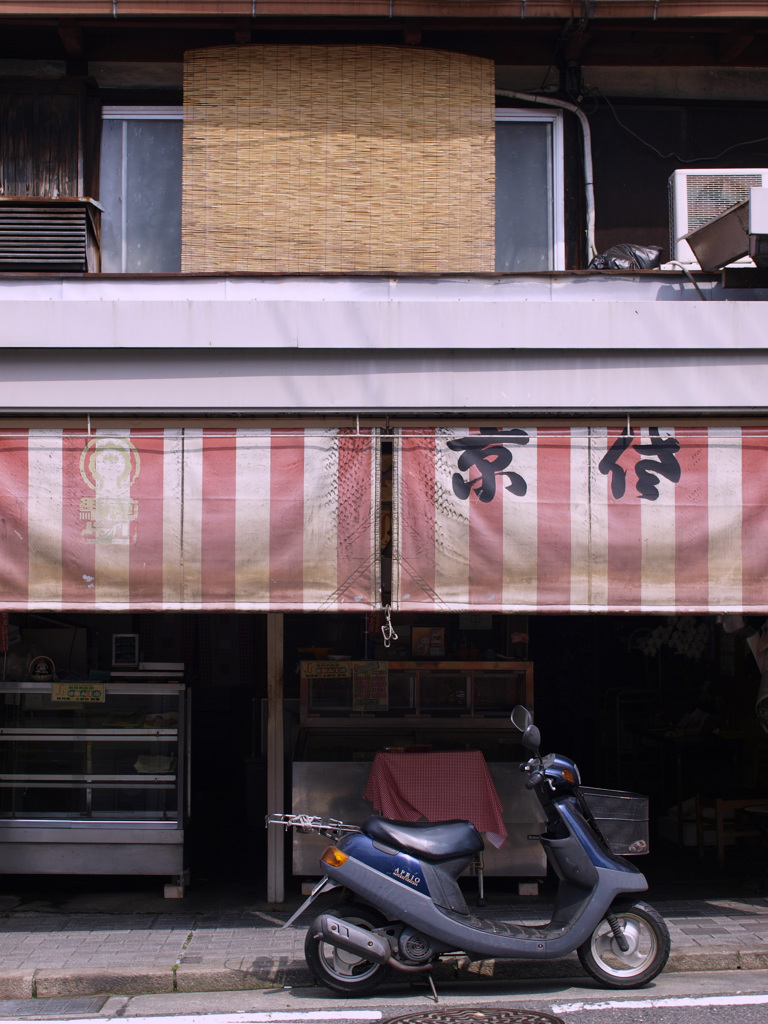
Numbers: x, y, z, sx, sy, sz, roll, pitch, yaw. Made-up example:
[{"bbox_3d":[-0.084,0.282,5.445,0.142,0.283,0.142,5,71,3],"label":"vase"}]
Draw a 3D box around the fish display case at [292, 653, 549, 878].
[{"bbox_3d":[0.183,1.315,9.290,1.280,1.090,0.720,0,-3,0],"label":"fish display case"}]

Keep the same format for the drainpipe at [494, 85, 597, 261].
[{"bbox_3d":[0.906,-1.870,9.900,0.570,0.990,0.120,0,-3,0],"label":"drainpipe"}]

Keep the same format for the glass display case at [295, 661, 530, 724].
[{"bbox_3d":[0.177,0.955,9.470,1.220,0.340,0.400,0,-3,0],"label":"glass display case"}]

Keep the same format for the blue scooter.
[{"bbox_3d":[0.358,1.430,7.460,1.690,1.160,0.660,-1,-3,0],"label":"blue scooter"}]

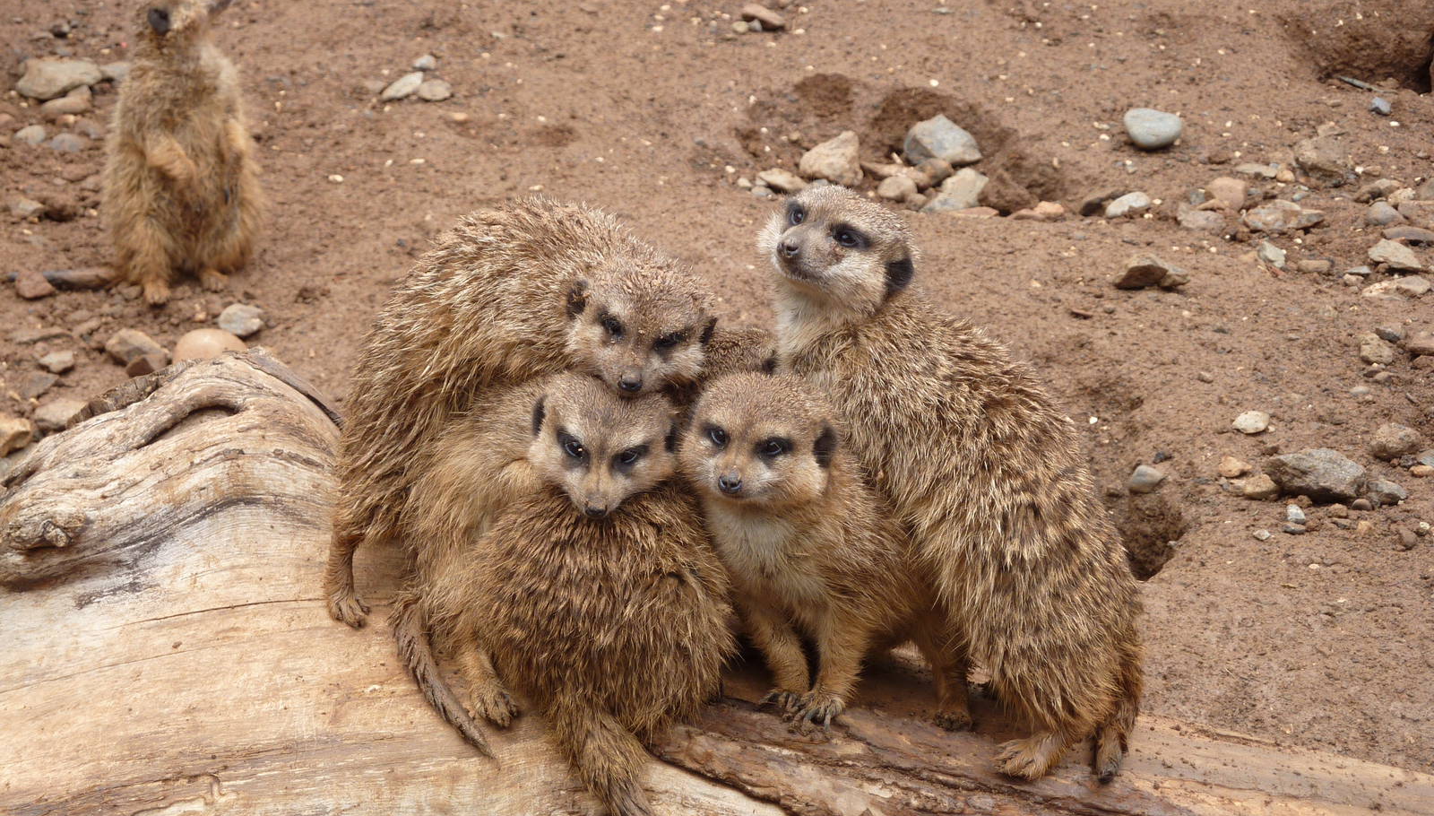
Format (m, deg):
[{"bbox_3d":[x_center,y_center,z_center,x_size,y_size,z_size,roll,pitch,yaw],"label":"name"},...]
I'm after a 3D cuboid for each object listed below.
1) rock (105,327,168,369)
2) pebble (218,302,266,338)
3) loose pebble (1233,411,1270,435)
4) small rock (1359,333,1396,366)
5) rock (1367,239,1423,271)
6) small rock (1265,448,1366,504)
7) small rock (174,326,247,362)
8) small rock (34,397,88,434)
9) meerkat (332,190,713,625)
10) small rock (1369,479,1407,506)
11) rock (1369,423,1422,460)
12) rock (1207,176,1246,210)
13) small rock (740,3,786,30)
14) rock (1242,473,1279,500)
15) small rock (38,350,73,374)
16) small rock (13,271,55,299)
[{"bbox_3d":[-0.396,-0.039,3.617,0.042,0.030,0.034,0,23,0],"label":"rock"},{"bbox_3d":[-0.329,-0.061,3.673,0.033,0.025,0.026,0,23,0],"label":"pebble"},{"bbox_3d":[0.393,0.011,3.902,0.026,0.017,0.022,0,24,0],"label":"loose pebble"},{"bbox_3d":[0.452,-0.040,3.629,0.025,0.020,0.022,0,23,0],"label":"small rock"},{"bbox_3d":[0.536,-0.120,4.190,0.044,0.023,0.032,0,24,0],"label":"rock"},{"bbox_3d":[0.428,0.049,3.794,0.071,0.036,0.047,0,24,0],"label":"small rock"},{"bbox_3d":[-0.346,-0.039,3.615,0.049,0.030,0.040,0,23,0],"label":"small rock"},{"bbox_3d":[-0.450,0.006,3.640,0.039,0.027,0.036,0,20,0],"label":"small rock"},{"bbox_3d":[-0.099,0.003,2.680,0.190,0.205,0.130,11,23,26],"label":"meerkat"},{"bbox_3d":[0.480,0.060,3.790,0.027,0.018,0.022,0,24,0],"label":"small rock"},{"bbox_3d":[0.445,0.022,3.479,0.035,0.024,0.028,0,23,0],"label":"rock"},{"bbox_3d":[0.414,-0.174,4.307,0.032,0.027,0.026,0,24,0],"label":"rock"},{"bbox_3d":[0.037,-0.315,4.275,0.035,0.022,0.027,0,23,0],"label":"small rock"},{"bbox_3d":[0.361,0.052,3.523,0.025,0.017,0.023,0,20,0],"label":"rock"},{"bbox_3d":[-0.469,-0.033,3.759,0.025,0.016,0.023,0,20,0],"label":"small rock"},{"bbox_3d":[-0.533,-0.096,4.138,0.030,0.021,0.025,0,24,0],"label":"small rock"}]

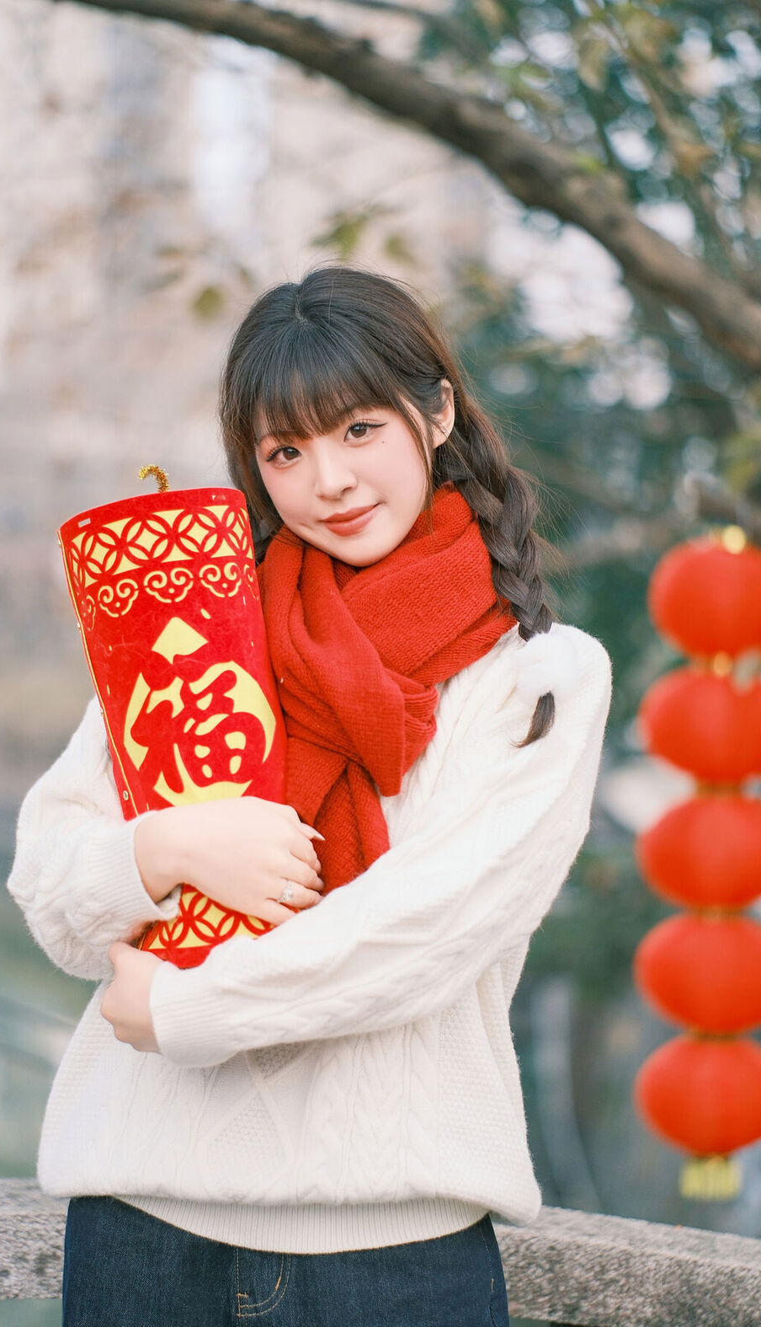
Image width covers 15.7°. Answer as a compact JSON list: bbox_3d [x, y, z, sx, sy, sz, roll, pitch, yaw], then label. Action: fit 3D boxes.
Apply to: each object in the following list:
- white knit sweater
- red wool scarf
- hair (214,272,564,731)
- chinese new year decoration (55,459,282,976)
[{"bbox_3d":[-0.050,0.200,2.165,0.465,0.495,0.330,2,1,6],"label":"white knit sweater"},{"bbox_3d":[0.003,0.030,2.190,0.215,0.345,0.235,1,1,6],"label":"red wool scarf"},{"bbox_3d":[0.008,-0.128,2.230,0.240,0.390,0.235,-10,1,14],"label":"hair"},{"bbox_3d":[-0.148,0.054,2.100,0.145,0.365,0.137,-9,6,-7],"label":"chinese new year decoration"}]

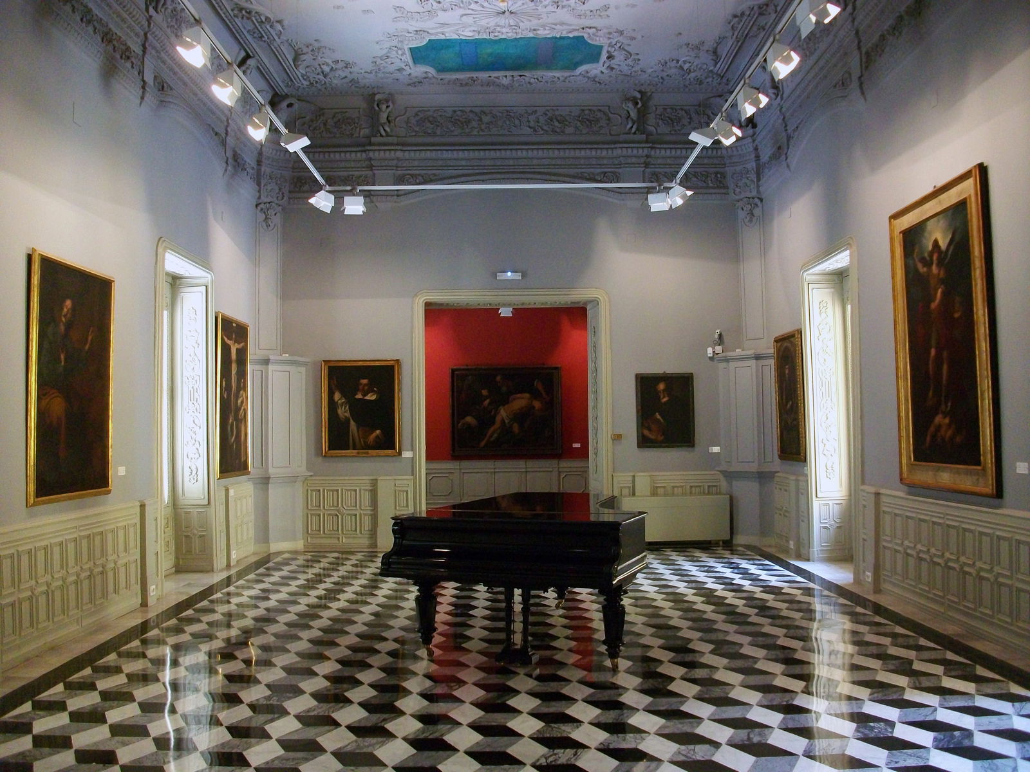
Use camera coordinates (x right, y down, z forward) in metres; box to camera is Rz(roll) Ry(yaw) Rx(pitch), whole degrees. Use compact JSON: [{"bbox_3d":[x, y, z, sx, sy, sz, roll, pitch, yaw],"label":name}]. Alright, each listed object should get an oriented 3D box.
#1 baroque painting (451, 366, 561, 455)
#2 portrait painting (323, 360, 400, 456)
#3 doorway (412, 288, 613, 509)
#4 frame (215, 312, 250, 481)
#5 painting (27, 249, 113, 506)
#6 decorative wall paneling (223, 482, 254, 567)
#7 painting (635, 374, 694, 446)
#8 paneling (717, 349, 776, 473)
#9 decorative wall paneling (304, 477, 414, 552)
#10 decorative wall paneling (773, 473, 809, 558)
[{"bbox_3d":[-0.165,0.490,18.147,2.090,1.668,0.080,-1,-3,0],"label":"baroque painting"},{"bbox_3d":[-1.952,0.287,12.149,0.998,1.228,0.080,-1,-3,0],"label":"portrait painting"},{"bbox_3d":[-0.030,0.426,12.376,2.537,3.327,0.500,-1,-3,0],"label":"doorway"},{"bbox_3d":[-3.289,0.138,11.041,0.080,1.829,1.244,-1,-3,0],"label":"frame"},{"bbox_3d":[-3.280,-0.033,7.021,0.080,1.733,1.318,0,-3,0],"label":"painting"},{"bbox_3d":[-3.273,1.625,11.353,0.120,0.925,1.148,-1,-3,0],"label":"decorative wall paneling"},{"bbox_3d":[1.911,0.318,12.153,0.748,0.963,0.060,-1,-3,0],"label":"painting"},{"bbox_3d":[2.946,0.329,12.077,0.755,1.527,0.211,-2,-3,21],"label":"paneling"},{"bbox_3d":[-1.975,1.633,12.116,1.391,0.945,0.100,-1,-3,0],"label":"decorative wall paneling"},{"bbox_3d":[3.249,1.527,11.174,0.120,0.927,1.087,-1,-3,0],"label":"decorative wall paneling"}]

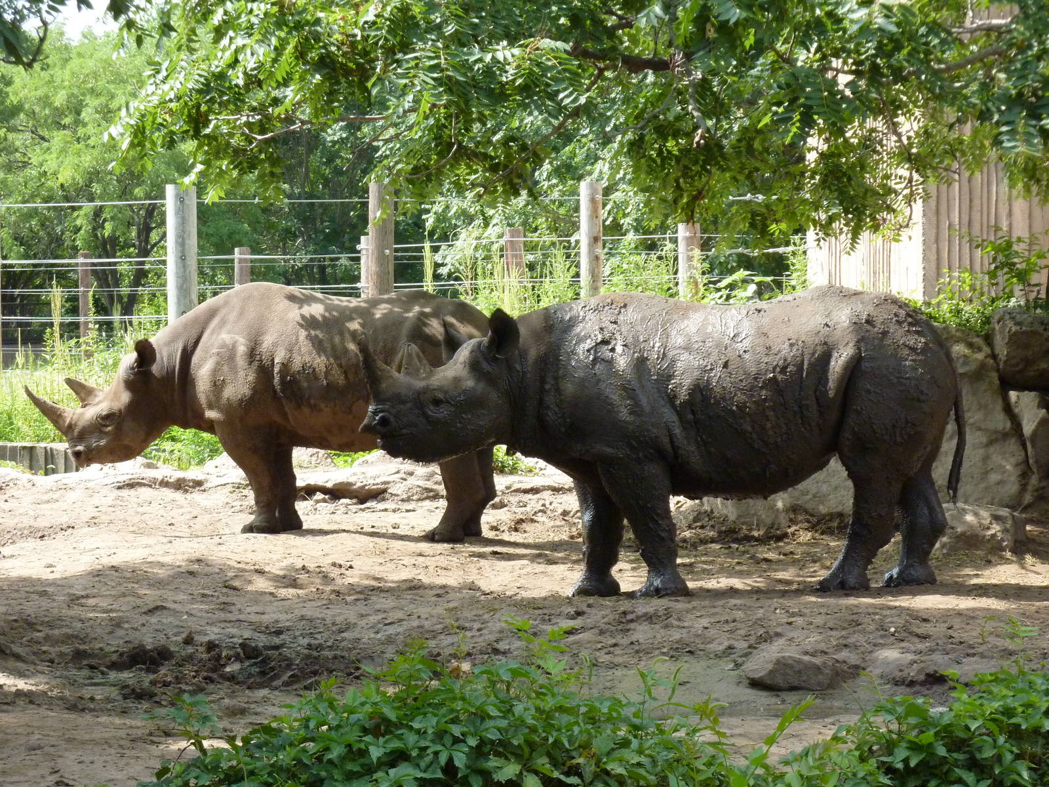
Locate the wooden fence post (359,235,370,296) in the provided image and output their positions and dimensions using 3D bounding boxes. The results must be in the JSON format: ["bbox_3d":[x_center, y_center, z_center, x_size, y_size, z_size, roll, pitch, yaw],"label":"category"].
[{"bbox_3d":[-1.696,-0.732,34.534,0.185,2.000,0.185,0,2,0],"label":"wooden fence post"}]

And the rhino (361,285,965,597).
[{"bbox_3d":[0.700,0.230,15.400,3.050,1.500,0.950,0,2,-12],"label":"rhino"}]

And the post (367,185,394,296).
[{"bbox_3d":[-1.178,-0.667,26.036,0.205,2.150,0.205,0,2,0],"label":"post"}]

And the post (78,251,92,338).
[{"bbox_3d":[-6.133,-1.030,44.032,0.160,1.900,0.160,0,2,0],"label":"post"}]

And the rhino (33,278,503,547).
[{"bbox_3d":[-1.660,0.090,19.100,3.000,1.530,0.970,1,2,20],"label":"rhino"}]

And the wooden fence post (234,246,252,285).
[{"bbox_3d":[-3.623,-0.905,40.533,0.200,1.950,0.200,0,2,0],"label":"wooden fence post"}]

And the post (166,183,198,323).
[{"bbox_3d":[-2.721,-0.612,25.035,0.240,2.100,0.240,0,2,0],"label":"post"}]

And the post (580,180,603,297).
[{"bbox_3d":[0.557,-0.690,26.236,0.182,2.150,0.182,0,2,0],"label":"post"}]

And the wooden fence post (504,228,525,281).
[{"bbox_3d":[-0.100,-0.681,32.034,0.178,2.000,0.178,0,2,0],"label":"wooden fence post"}]

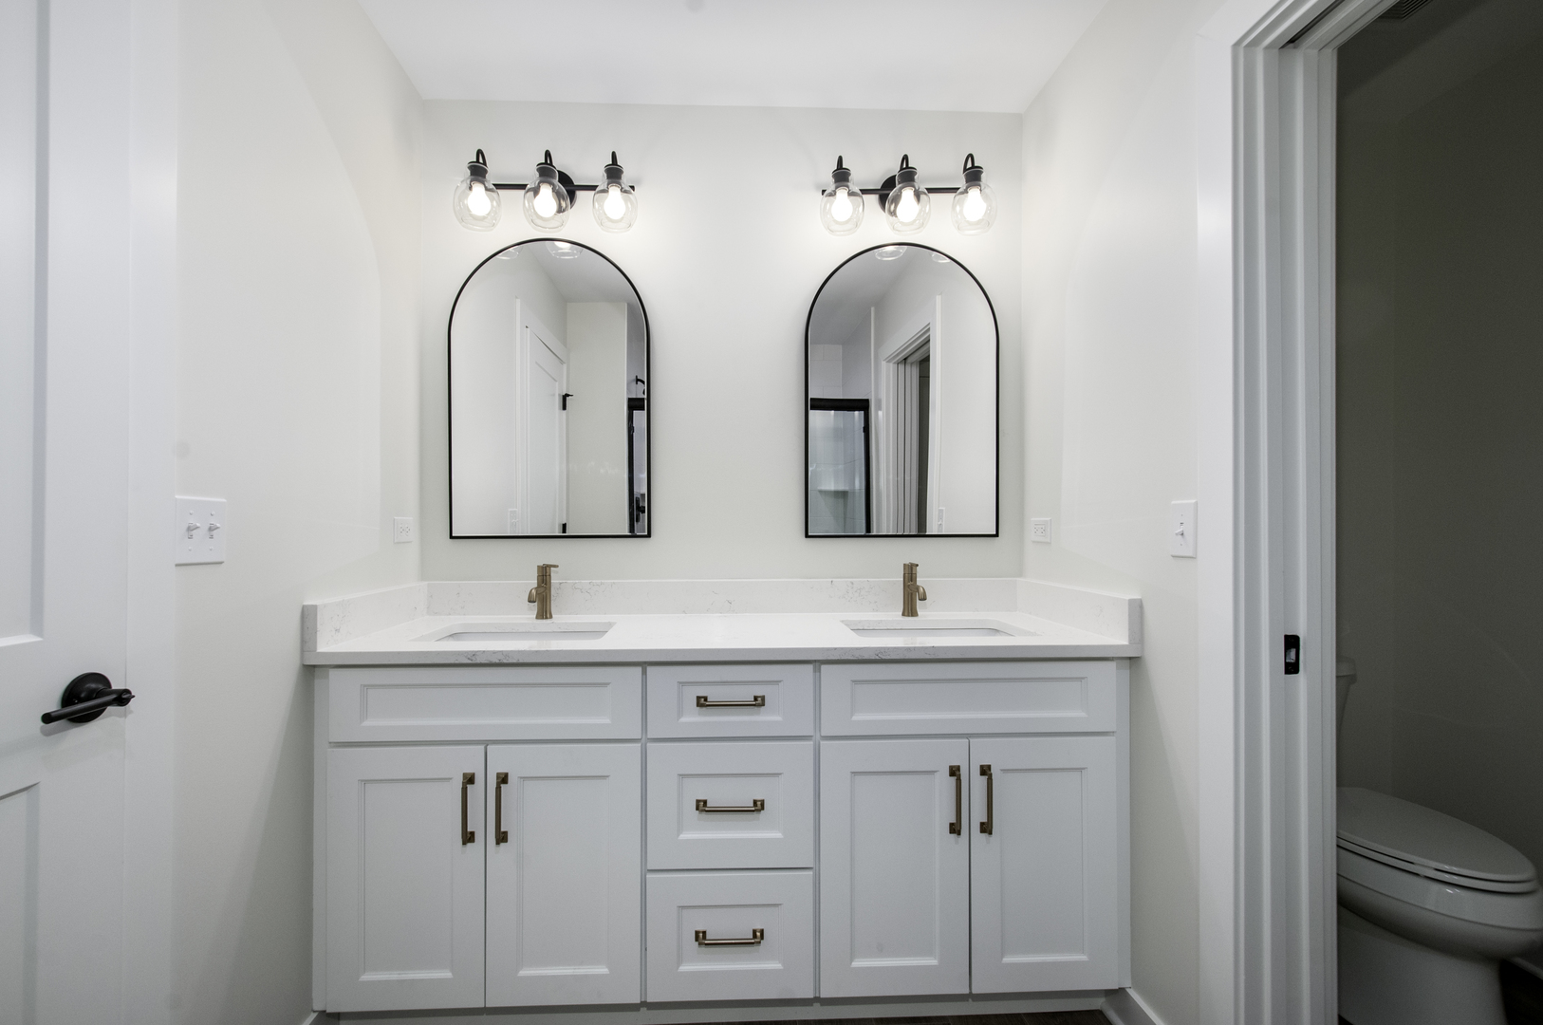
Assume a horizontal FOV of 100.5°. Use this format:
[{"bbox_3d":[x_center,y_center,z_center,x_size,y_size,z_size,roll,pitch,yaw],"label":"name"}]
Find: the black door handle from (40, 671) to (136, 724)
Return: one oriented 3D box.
[{"bbox_3d":[-0.927,0.260,0.862,0.066,0.071,0.147,0,0,-2],"label":"black door handle"}]

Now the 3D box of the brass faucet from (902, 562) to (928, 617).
[{"bbox_3d":[0.425,0.231,1.895,0.050,0.162,0.150,0,-1,-3],"label":"brass faucet"}]

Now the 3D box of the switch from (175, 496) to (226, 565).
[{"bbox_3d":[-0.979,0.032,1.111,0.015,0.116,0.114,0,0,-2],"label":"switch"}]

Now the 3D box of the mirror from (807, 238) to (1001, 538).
[{"bbox_3d":[0.407,-0.379,2.008,0.604,0.916,0.026,0,-1,-3],"label":"mirror"}]

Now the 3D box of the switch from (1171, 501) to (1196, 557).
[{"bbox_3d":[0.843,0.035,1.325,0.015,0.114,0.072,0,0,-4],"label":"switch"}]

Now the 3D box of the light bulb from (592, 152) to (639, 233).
[{"bbox_3d":[-0.449,-0.923,1.851,0.128,0.243,0.128,0,0,-2],"label":"light bulb"}]

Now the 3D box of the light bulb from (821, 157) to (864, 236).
[{"bbox_3d":[0.208,-0.924,1.876,0.128,0.243,0.128,0,0,-2],"label":"light bulb"}]

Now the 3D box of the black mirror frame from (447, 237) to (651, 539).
[{"bbox_3d":[-0.667,-0.378,1.956,0.604,0.916,0.026,0,-1,-3],"label":"black mirror frame"}]

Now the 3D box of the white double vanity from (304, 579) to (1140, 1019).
[{"bbox_3d":[-0.100,0.700,1.676,1.851,1.001,0.528,0,0,-2],"label":"white double vanity"}]

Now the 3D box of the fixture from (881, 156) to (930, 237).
[{"bbox_3d":[0.393,-0.923,1.859,0.130,0.246,0.165,0,0,-2],"label":"fixture"}]

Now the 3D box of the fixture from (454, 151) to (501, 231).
[{"bbox_3d":[-0.846,-0.935,1.851,0.131,0.225,0.142,0,-1,-3],"label":"fixture"}]

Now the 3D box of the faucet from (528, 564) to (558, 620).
[{"bbox_3d":[-0.663,0.230,1.842,0.056,0.162,0.150,0,-1,-3],"label":"faucet"}]

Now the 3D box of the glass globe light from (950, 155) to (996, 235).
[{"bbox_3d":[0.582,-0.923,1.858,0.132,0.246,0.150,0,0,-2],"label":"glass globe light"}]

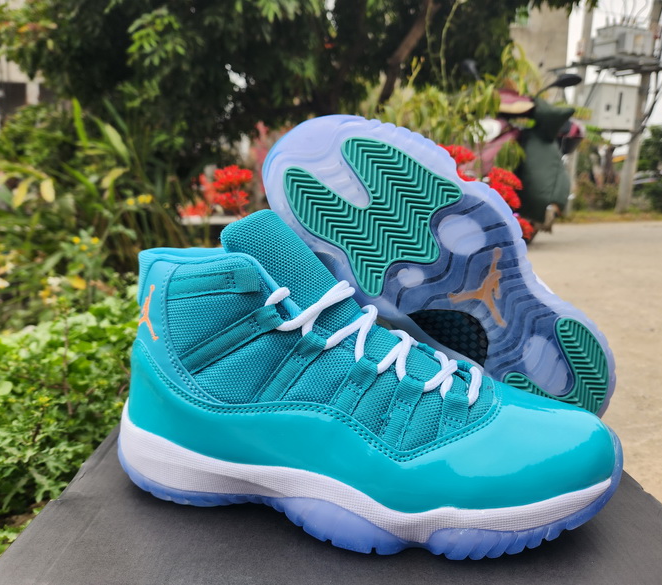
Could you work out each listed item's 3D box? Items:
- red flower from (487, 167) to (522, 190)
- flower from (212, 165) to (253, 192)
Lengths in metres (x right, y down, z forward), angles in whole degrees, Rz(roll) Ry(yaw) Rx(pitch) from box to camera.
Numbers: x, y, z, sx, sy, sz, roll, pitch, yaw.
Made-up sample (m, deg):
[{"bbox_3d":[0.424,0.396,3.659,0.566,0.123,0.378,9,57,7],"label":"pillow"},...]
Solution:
[{"bbox_3d":[0.453,-0.296,1.350,0.091,0.065,0.087,3,10,18],"label":"red flower"},{"bbox_3d":[-0.247,-0.286,1.300,0.105,0.070,0.097,-2,10,-10],"label":"flower"}]

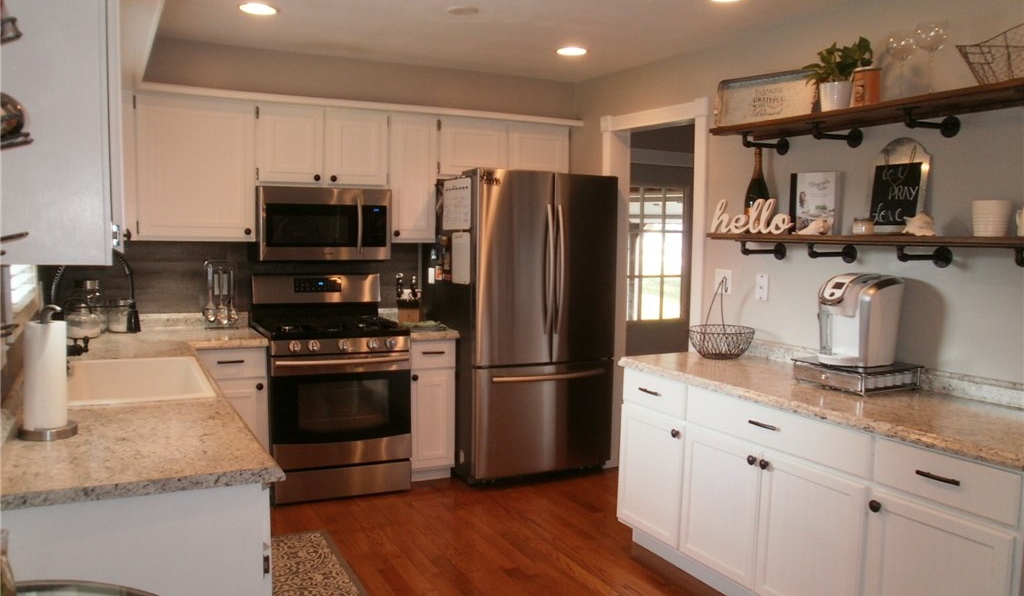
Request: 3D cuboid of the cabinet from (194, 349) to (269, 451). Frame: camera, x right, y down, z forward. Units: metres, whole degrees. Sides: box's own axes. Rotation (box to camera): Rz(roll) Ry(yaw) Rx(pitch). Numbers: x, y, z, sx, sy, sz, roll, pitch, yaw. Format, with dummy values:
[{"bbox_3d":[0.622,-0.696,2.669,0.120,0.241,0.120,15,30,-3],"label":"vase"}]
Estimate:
[{"bbox_3d":[-1.589,0.662,4.298,0.376,0.859,0.601,-1,5,-24],"label":"cabinet"}]

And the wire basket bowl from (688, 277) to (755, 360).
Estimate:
[{"bbox_3d":[0.967,0.106,3.538,0.295,0.370,0.295,1,5,0],"label":"wire basket bowl"}]

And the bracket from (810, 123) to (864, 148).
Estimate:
[{"bbox_3d":[1.296,-0.656,3.097,0.265,0.090,0.080,-2,6,-29],"label":"bracket"}]

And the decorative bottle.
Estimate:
[{"bbox_3d":[1.094,-0.473,3.423,0.110,0.385,0.110,-2,6,-29],"label":"decorative bottle"}]

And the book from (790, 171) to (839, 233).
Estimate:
[{"bbox_3d":[1.258,-0.391,3.222,0.035,0.254,0.205,2,3,-44],"label":"book"}]

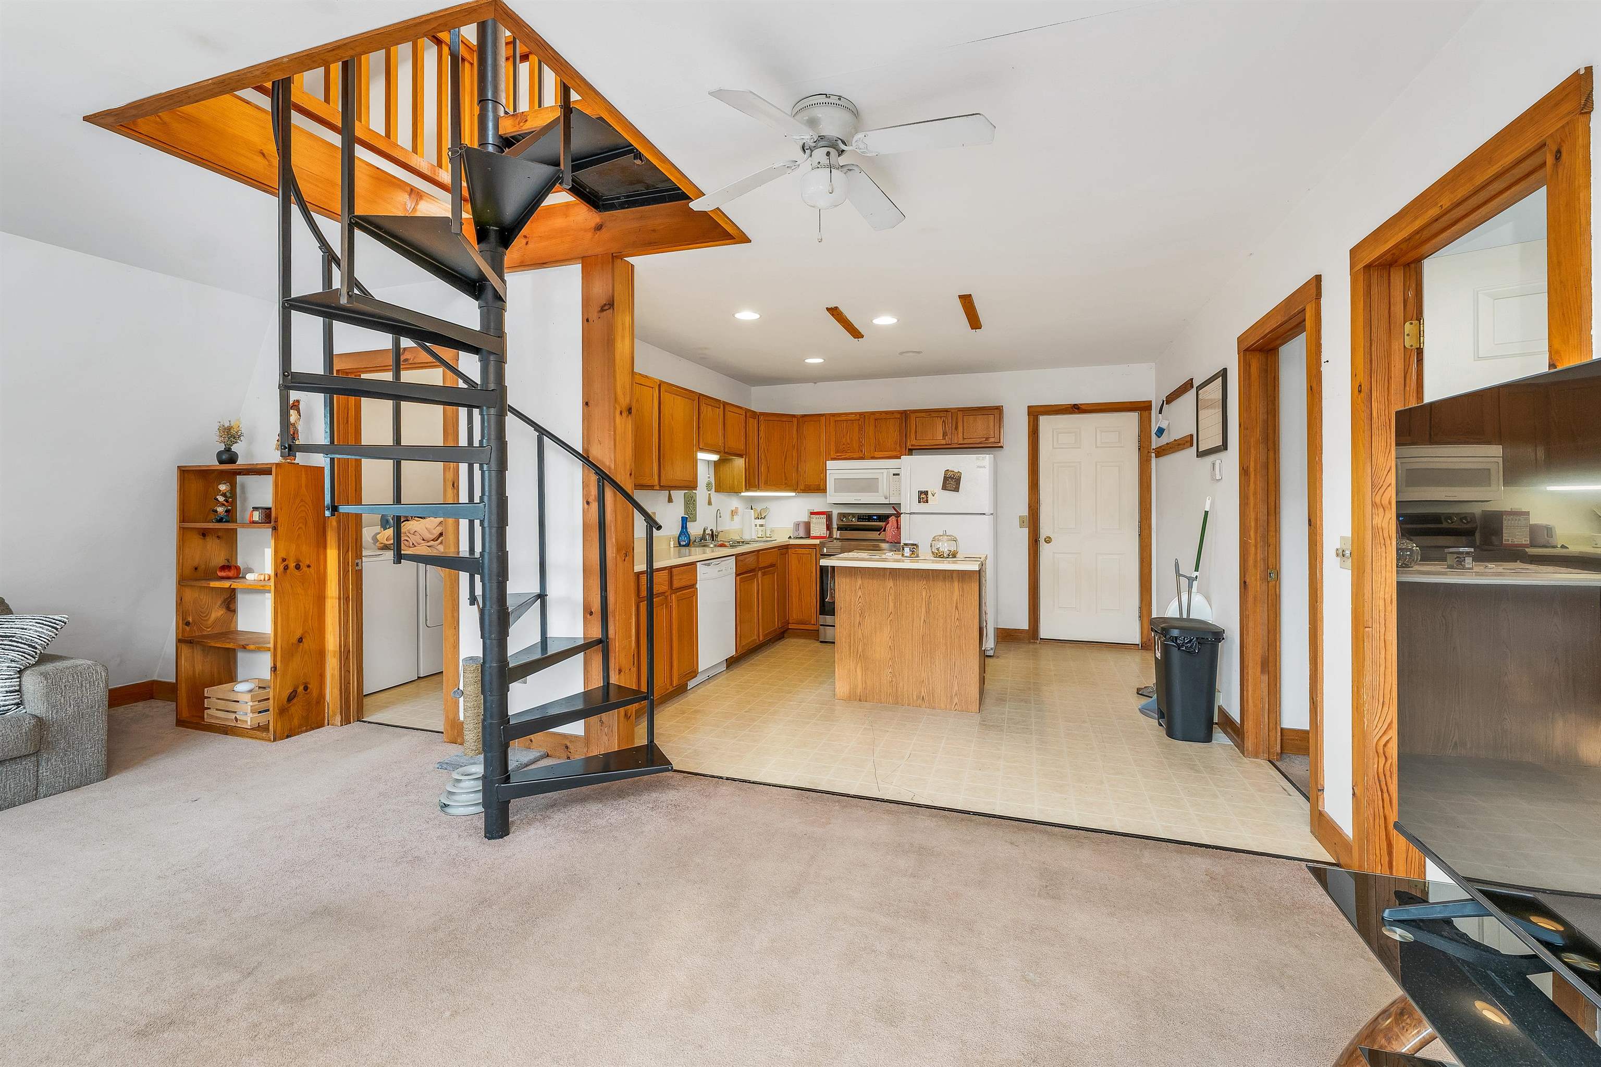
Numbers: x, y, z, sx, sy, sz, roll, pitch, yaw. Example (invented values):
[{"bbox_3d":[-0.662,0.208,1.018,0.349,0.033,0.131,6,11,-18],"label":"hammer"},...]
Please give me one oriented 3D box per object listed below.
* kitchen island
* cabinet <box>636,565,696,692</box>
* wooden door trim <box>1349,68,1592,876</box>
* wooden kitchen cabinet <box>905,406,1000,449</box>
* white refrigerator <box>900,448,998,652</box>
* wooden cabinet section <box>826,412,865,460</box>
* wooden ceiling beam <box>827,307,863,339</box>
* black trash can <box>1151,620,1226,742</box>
[{"bbox_3d":[0.719,0.620,4.510,1.008,0.900,0.720,1,2,19],"label":"kitchen island"},{"bbox_3d":[-1.109,0.647,4.292,0.625,0.887,0.761,0,1,19],"label":"cabinet"},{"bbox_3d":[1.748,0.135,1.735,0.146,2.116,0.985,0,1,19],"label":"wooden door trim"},{"bbox_3d":[1.440,-0.956,6.212,0.870,0.364,0.323,0,1,19],"label":"wooden kitchen cabinet"},{"bbox_3d":[1.359,0.185,5.998,0.769,1.688,0.728,1,2,19],"label":"white refrigerator"},{"bbox_3d":[0.483,-0.941,6.552,0.384,0.456,0.325,1,2,19],"label":"wooden cabinet section"},{"bbox_3d":[0.321,-1.416,4.526,0.077,0.025,0.796,0,1,19],"label":"wooden ceiling beam"},{"bbox_3d":[2.109,0.791,3.678,0.312,0.625,0.393,0,1,19],"label":"black trash can"}]

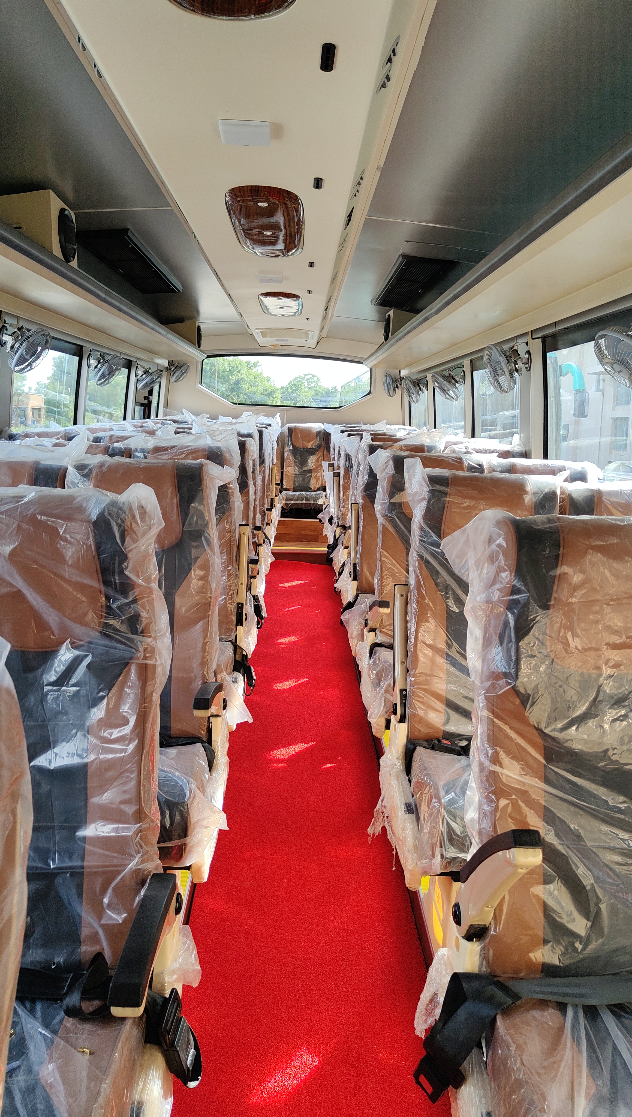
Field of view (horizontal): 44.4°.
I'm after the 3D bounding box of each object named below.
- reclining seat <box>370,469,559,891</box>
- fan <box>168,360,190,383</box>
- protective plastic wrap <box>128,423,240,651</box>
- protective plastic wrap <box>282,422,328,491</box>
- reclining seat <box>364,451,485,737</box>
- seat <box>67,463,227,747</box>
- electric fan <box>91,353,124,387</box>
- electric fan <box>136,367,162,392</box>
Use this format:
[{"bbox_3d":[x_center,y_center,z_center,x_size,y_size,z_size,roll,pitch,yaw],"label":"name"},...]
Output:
[{"bbox_3d":[0.418,0.327,1.944,0.430,1.040,0.720,1,11,-1],"label":"reclining seat"},{"bbox_3d":[-1.356,-1.855,7.712,0.190,0.240,0.240,42,20,7],"label":"fan"},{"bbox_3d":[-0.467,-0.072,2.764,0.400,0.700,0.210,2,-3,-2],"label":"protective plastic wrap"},{"bbox_3d":[-0.127,-0.988,7.613,0.450,0.680,0.330,1,11,-1],"label":"protective plastic wrap"},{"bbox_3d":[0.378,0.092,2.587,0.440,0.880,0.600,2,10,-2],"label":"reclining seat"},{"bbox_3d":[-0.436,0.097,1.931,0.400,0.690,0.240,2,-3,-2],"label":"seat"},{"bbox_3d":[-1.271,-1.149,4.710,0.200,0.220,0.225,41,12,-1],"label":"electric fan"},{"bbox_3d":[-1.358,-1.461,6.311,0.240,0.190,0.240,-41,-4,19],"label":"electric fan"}]

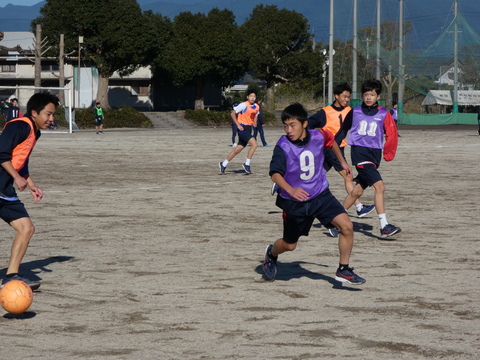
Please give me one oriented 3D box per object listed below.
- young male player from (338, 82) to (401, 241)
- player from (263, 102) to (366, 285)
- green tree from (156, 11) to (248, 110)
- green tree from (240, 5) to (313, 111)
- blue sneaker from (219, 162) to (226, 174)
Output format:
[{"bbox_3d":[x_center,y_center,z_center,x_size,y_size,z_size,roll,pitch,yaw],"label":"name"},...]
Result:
[{"bbox_3d":[1.297,-0.215,18.200,0.620,1.600,0.580,-1,2,-14],"label":"young male player"},{"bbox_3d":[0.562,0.106,13.400,0.760,1.360,0.620,0,2,-4],"label":"player"},{"bbox_3d":[-2.557,-8.181,121.000,6.000,7.100,5.800,0,2,0],"label":"green tree"},{"bbox_3d":[2.578,-8.351,122.000,5.000,7.300,5.000,0,2,0],"label":"green tree"},{"bbox_3d":[-0.350,-0.230,35.500,0.115,0.270,0.100,-27,-16,39],"label":"blue sneaker"}]

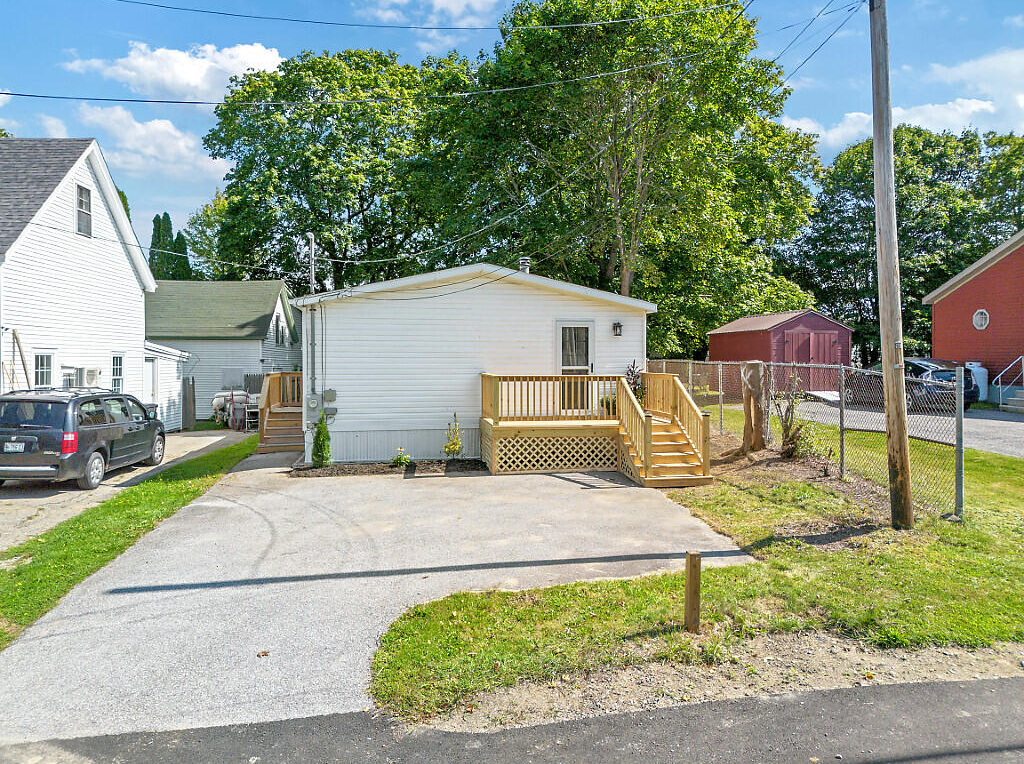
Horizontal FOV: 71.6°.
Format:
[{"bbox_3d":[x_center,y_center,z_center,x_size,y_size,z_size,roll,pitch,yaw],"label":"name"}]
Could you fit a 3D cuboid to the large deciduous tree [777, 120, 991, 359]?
[{"bbox_3d":[20.612,-6.899,38.836,12.410,14.260,12.000,0,1,-9],"label":"large deciduous tree"}]

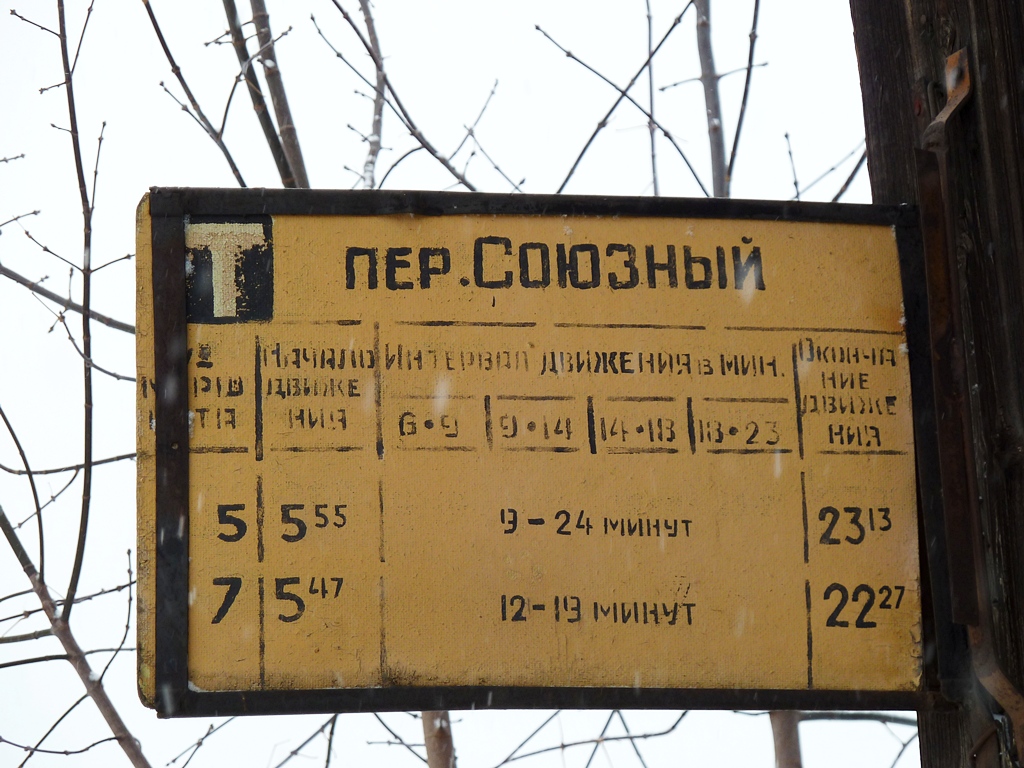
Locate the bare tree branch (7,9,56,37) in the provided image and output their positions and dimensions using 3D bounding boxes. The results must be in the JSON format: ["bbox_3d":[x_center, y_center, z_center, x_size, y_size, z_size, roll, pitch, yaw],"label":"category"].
[{"bbox_3d":[-0.584,-0.441,5.300,0.059,0.029,0.029,-1,-11,0],"label":"bare tree branch"}]

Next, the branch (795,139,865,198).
[{"bbox_3d":[0.460,-0.312,6.300,0.101,0.079,0.051,-1,-11,0],"label":"branch"}]

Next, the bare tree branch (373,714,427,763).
[{"bbox_3d":[-0.155,0.489,6.000,0.074,0.060,0.037,-1,-11,0],"label":"bare tree branch"}]

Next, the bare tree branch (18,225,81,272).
[{"bbox_3d":[-0.564,-0.165,5.300,0.076,0.052,0.038,-1,-11,0],"label":"bare tree branch"}]

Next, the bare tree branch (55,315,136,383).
[{"bbox_3d":[-0.508,-0.043,5.300,0.100,0.075,0.050,-1,-11,0],"label":"bare tree branch"}]

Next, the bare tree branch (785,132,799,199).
[{"bbox_3d":[0.405,-0.315,6.300,0.020,0.094,0.035,-1,-11,0],"label":"bare tree branch"}]

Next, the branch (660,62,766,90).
[{"bbox_3d":[0.287,-0.438,6.200,0.151,0.028,0.068,-1,-11,0],"label":"branch"}]

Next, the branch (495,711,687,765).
[{"bbox_3d":[0.108,0.488,6.000,0.265,0.055,0.106,-1,-11,0],"label":"branch"}]

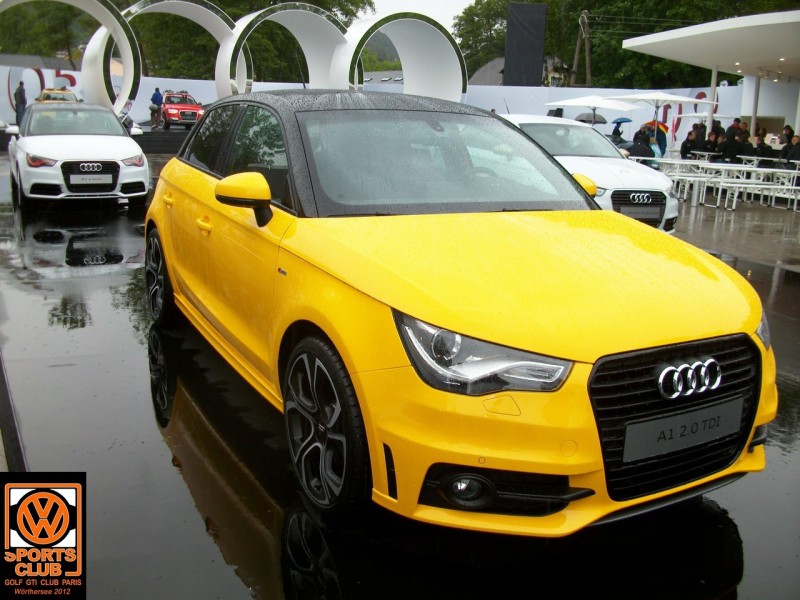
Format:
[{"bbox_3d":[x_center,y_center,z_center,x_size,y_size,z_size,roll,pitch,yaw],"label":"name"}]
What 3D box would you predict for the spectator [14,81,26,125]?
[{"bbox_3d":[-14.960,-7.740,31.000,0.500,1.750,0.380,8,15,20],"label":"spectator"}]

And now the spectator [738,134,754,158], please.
[{"bbox_3d":[9.018,-3.663,20.647,0.550,1.320,0.720,11,16,36],"label":"spectator"}]

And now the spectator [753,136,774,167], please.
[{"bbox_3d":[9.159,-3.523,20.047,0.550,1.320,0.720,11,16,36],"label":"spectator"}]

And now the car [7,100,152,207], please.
[{"bbox_3d":[-4.985,-2.306,12.051,1.800,1.420,3.950,-5,14,-27],"label":"car"}]

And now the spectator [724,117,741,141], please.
[{"bbox_3d":[9.295,-4.211,22.098,0.520,1.770,0.360,-2,13,-17],"label":"spectator"}]

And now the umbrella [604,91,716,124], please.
[{"bbox_3d":[6.718,-4.187,20.500,2.500,2.350,2.500,11,16,30],"label":"umbrella"}]

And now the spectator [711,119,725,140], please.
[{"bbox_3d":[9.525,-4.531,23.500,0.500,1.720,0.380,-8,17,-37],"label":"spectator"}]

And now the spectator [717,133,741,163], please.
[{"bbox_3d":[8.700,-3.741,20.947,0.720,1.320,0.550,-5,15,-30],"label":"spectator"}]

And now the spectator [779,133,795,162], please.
[{"bbox_3d":[10.382,-3.755,21.000,0.500,1.450,0.450,9,15,24],"label":"spectator"}]

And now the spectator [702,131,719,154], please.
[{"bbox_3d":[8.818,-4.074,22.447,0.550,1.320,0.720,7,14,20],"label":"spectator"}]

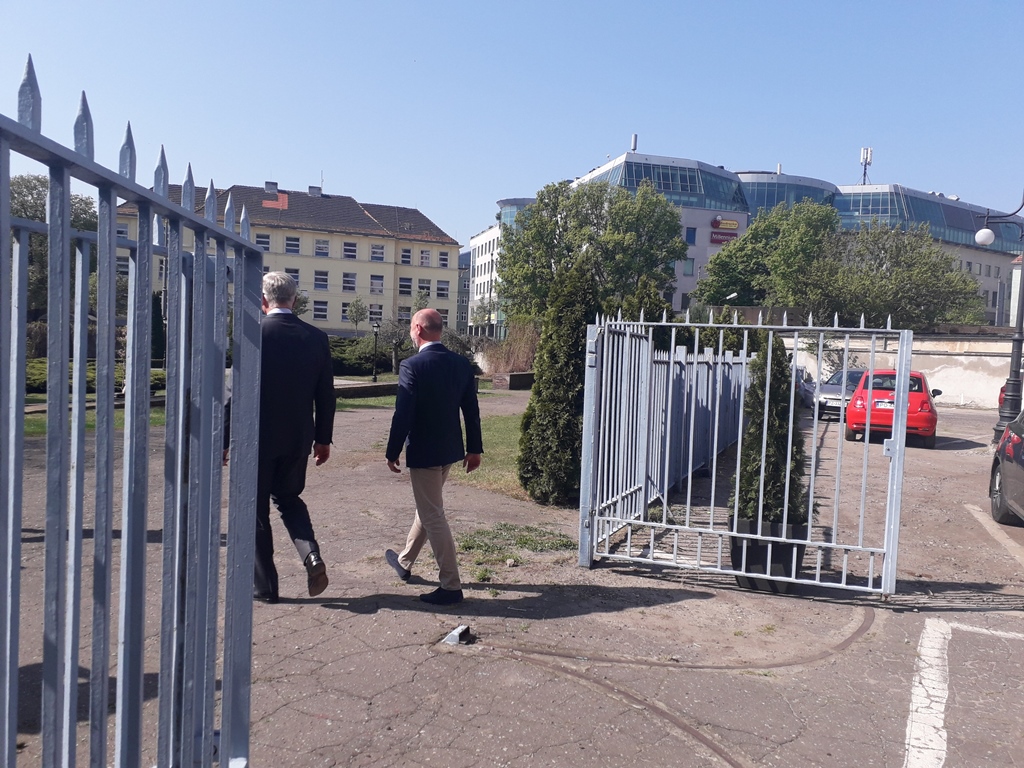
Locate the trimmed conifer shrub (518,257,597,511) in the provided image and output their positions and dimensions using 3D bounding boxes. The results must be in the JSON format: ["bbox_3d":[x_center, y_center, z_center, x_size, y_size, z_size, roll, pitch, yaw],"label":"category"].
[{"bbox_3d":[0.596,-0.040,8.253,1.020,2.443,1.020,2,2,0],"label":"trimmed conifer shrub"}]

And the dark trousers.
[{"bbox_3d":[-1.323,0.725,4.571,0.430,0.970,0.480,2,2,-18],"label":"dark trousers"}]

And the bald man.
[{"bbox_3d":[-0.517,0.398,4.913,0.540,1.716,0.780,1,3,-40],"label":"bald man"}]

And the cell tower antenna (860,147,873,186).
[{"bbox_3d":[44.837,-27.636,101.020,1.450,4.800,1.450,3,2,24],"label":"cell tower antenna"}]

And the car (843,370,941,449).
[{"bbox_3d":[8.067,0.448,16.824,1.640,1.490,3.560,3,2,27],"label":"car"}]

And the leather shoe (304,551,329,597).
[{"bbox_3d":[-1.087,1.048,4.423,0.110,0.300,0.115,2,40,-18],"label":"leather shoe"}]

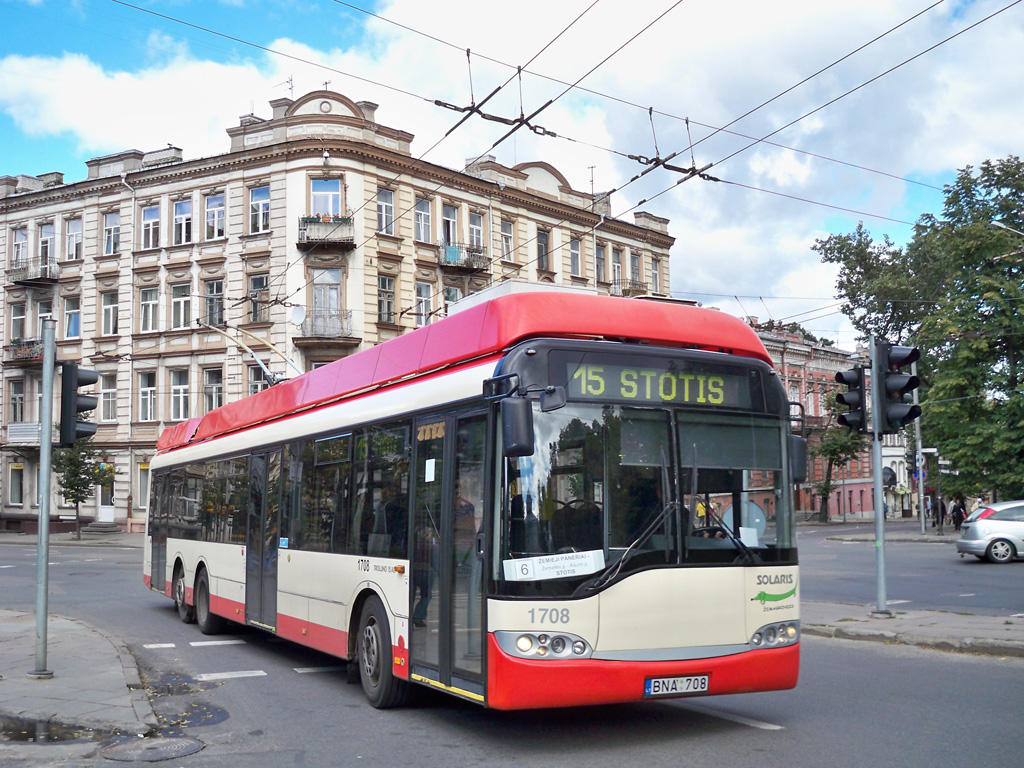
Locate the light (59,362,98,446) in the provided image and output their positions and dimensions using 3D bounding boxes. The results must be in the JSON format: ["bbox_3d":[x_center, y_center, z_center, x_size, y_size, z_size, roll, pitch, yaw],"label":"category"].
[{"bbox_3d":[-4.349,0.206,10.400,0.360,0.840,0.280,1,-6,-17],"label":"light"}]

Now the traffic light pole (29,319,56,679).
[{"bbox_3d":[-4.701,1.140,10.400,0.240,3.580,0.240,-1,-6,0],"label":"traffic light pole"}]

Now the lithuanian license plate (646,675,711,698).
[{"bbox_3d":[1.119,2.038,7.000,0.520,0.120,0.020,2,-7,-27],"label":"lithuanian license plate"}]

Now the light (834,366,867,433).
[{"bbox_3d":[4.430,0.203,13.550,0.380,0.860,0.280,1,-6,-13],"label":"light"}]

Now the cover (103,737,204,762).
[{"bbox_3d":[-2.424,2.471,7.000,0.660,0.040,0.660,-1,-6,0],"label":"cover"}]

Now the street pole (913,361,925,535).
[{"bbox_3d":[17.689,2.629,45.000,0.240,7.800,0.240,-1,-6,0],"label":"street pole"}]

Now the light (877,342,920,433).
[{"bbox_3d":[5.002,0.058,13.400,0.360,1.160,0.440,4,-7,-37],"label":"light"}]

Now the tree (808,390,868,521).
[{"bbox_3d":[23.723,5.179,75.000,4.600,9.700,4.400,-1,-6,0],"label":"tree"}]

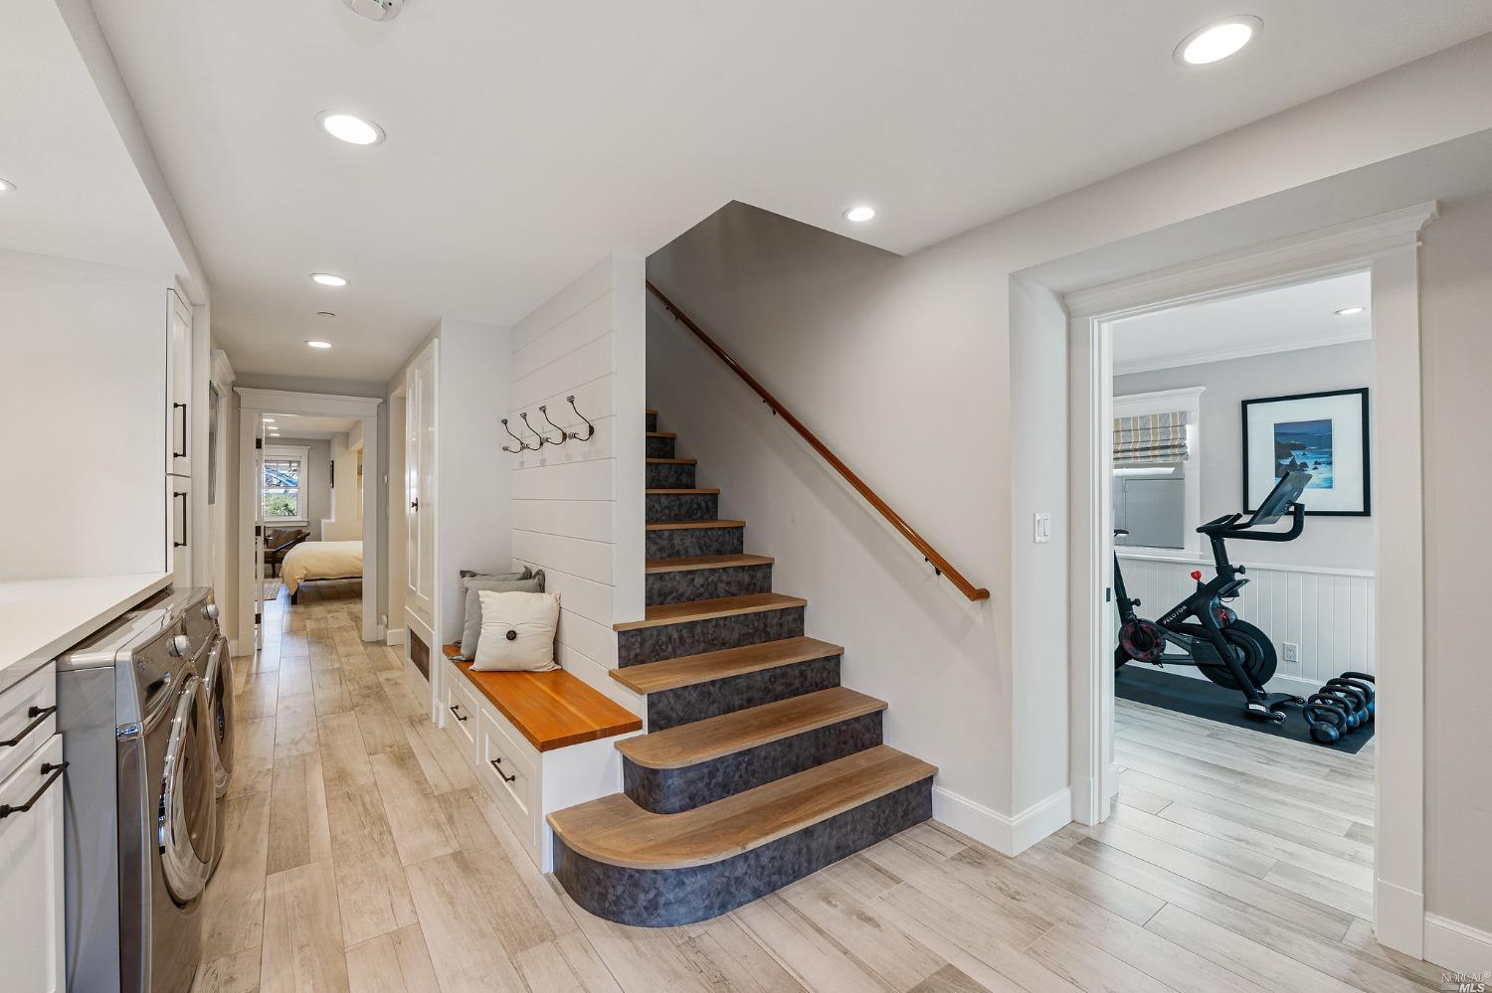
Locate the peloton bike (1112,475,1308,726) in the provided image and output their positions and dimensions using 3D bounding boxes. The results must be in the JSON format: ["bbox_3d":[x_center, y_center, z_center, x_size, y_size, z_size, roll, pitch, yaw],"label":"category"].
[{"bbox_3d":[2.937,0.587,4.275,0.563,1.467,1.382,0,0,-36],"label":"peloton bike"}]

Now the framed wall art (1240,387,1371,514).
[{"bbox_3d":[3.599,-0.268,4.019,0.033,0.786,0.629,0,0,-36],"label":"framed wall art"}]

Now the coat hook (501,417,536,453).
[{"bbox_3d":[-1.343,-0.348,3.606,0.122,0.195,0.066,0,0,-36],"label":"coat hook"}]

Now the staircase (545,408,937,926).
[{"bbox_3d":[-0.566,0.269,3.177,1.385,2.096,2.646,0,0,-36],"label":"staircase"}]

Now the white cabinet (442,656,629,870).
[{"bbox_3d":[-1.077,1.108,3.018,0.411,0.417,1.795,0,0,-36],"label":"white cabinet"}]

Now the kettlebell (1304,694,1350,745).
[{"bbox_3d":[3.143,1.198,3.369,0.138,0.241,0.170,0,0,-36],"label":"kettlebell"}]

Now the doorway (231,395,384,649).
[{"bbox_3d":[-3.800,0.211,5.433,1.078,2.220,0.157,0,0,-36],"label":"doorway"}]

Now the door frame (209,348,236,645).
[{"bbox_3d":[-3.590,0.205,4.238,0.111,2.227,1.048,0,0,-36],"label":"door frame"}]

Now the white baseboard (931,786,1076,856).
[{"bbox_3d":[1.043,1.246,2.519,0.455,0.140,0.360,0,0,-36],"label":"white baseboard"}]

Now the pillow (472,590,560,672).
[{"bbox_3d":[-1.161,0.674,3.151,0.430,0.400,0.150,0,-10,-11],"label":"pillow"}]

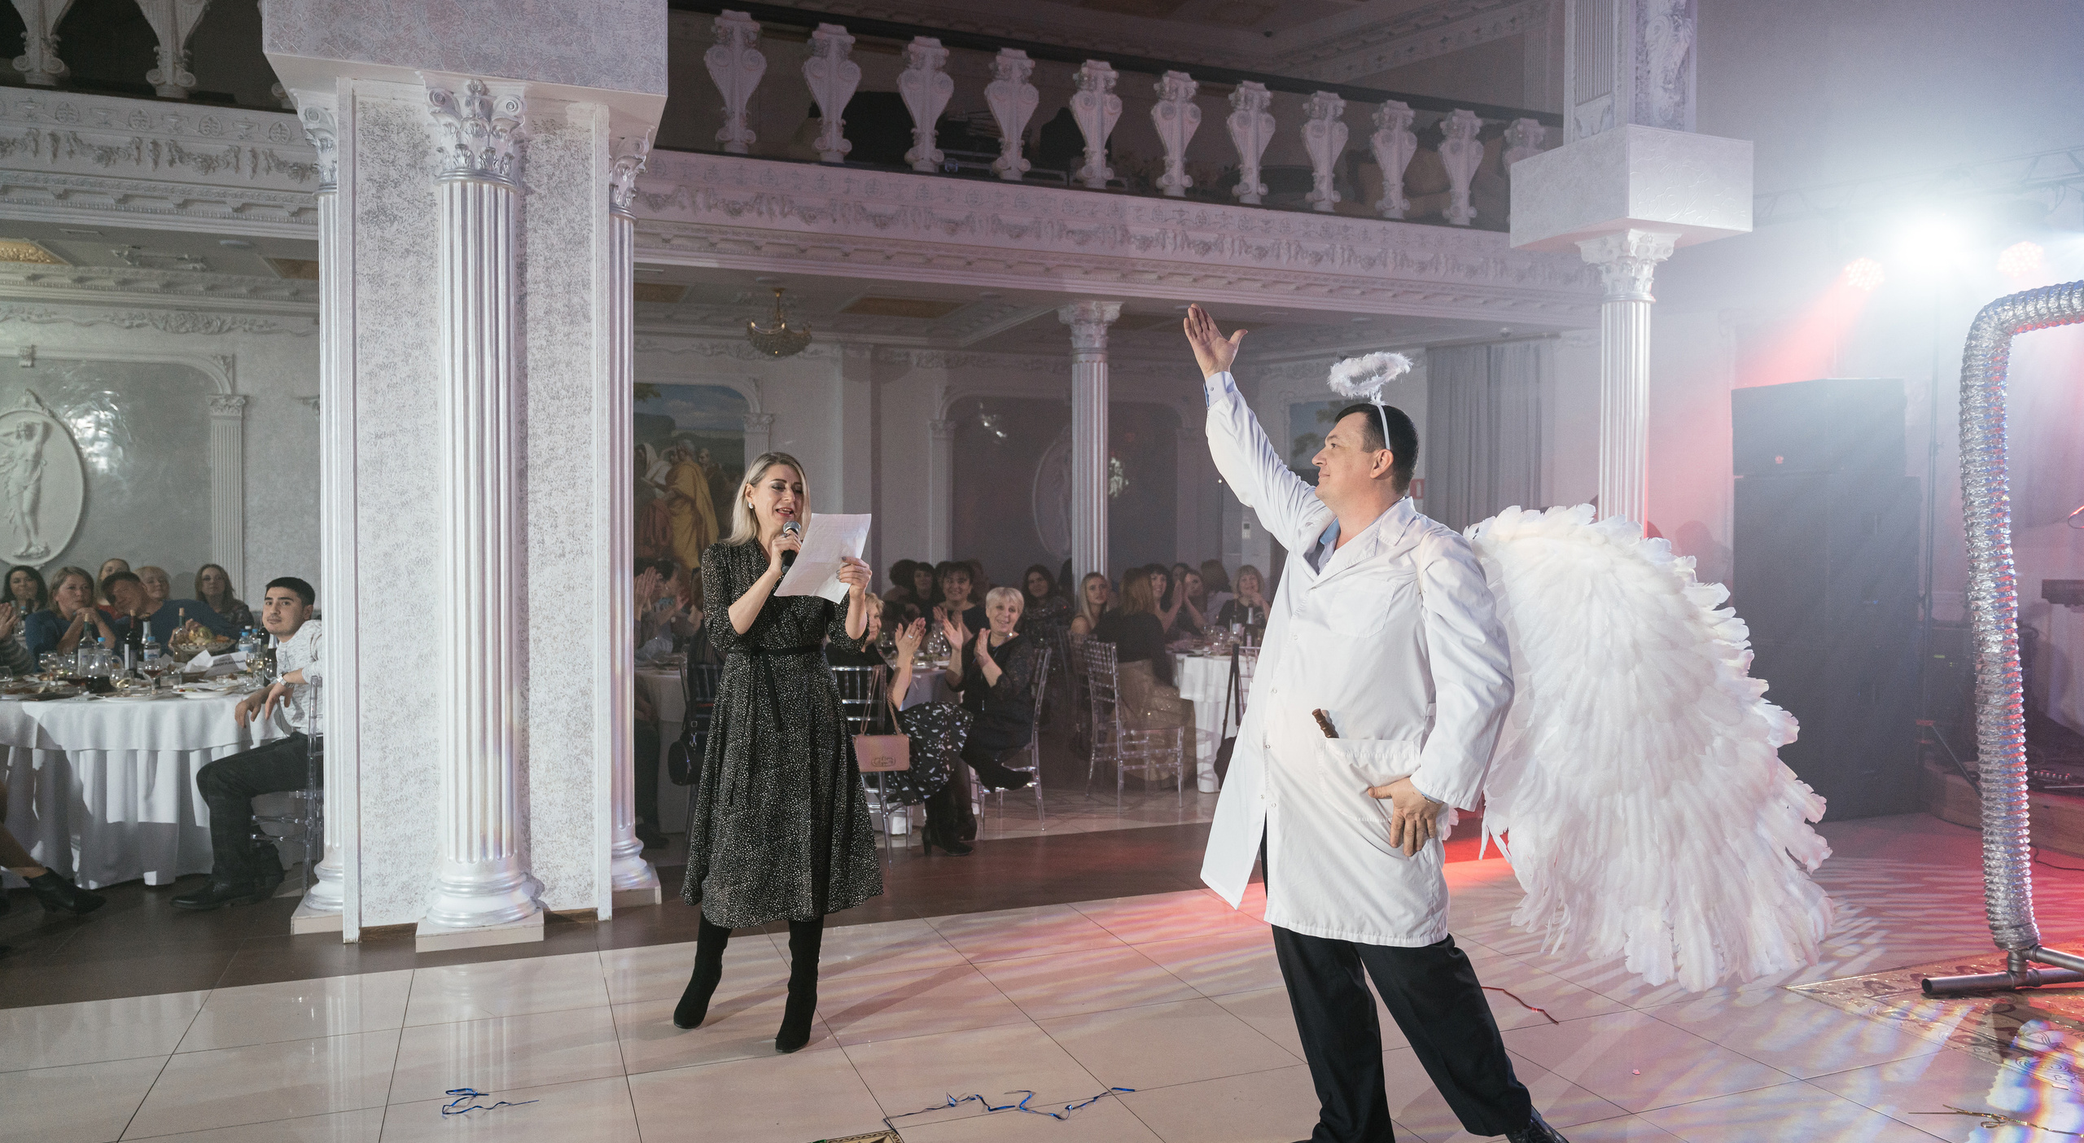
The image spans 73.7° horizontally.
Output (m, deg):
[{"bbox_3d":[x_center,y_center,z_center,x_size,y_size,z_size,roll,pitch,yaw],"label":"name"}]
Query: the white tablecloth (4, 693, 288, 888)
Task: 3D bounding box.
[{"bbox_3d":[-4.020,0.908,6.680,1.700,0.770,1.700,-1,2,-21],"label":"white tablecloth"}]

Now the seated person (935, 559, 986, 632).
[{"bbox_3d":[-0.510,0.595,8.450,0.500,1.310,0.650,0,2,3],"label":"seated person"}]

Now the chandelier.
[{"bbox_3d":[-1.944,-1.841,10.300,0.490,0.520,0.490,-1,2,-21],"label":"chandelier"}]

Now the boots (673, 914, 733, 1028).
[{"bbox_3d":[-1.055,1.160,4.310,0.150,0.430,0.260,0,2,7],"label":"boots"}]

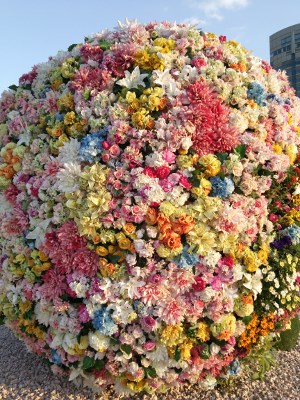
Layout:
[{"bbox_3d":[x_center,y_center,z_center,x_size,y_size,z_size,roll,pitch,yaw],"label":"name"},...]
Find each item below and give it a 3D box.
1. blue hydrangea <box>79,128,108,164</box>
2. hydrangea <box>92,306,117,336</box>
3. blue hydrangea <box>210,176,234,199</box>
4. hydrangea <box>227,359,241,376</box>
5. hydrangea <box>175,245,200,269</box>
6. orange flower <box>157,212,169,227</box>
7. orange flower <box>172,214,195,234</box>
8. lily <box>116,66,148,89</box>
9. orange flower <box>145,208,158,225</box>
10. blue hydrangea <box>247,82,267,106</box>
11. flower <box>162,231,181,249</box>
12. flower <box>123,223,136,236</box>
[{"bbox_3d":[-0.273,-0.268,1.560,0.140,0.165,0.125,-1,-14,12],"label":"blue hydrangea"},{"bbox_3d":[-0.228,0.610,1.624,0.120,0.140,0.110,-1,23,11],"label":"hydrangea"},{"bbox_3d":[0.344,-0.059,1.533,0.114,0.104,0.093,0,-5,-14],"label":"blue hydrangea"},{"bbox_3d":[0.529,1.062,2.051,0.100,0.100,0.115,0,-45,-32],"label":"hydrangea"},{"bbox_3d":[0.175,0.264,1.513,0.122,0.112,0.099,0,8,-6],"label":"hydrangea"},{"bbox_3d":[0.057,0.089,1.480,0.066,0.070,0.055,-1,1,-2],"label":"orange flower"},{"bbox_3d":[0.154,0.113,1.487,0.101,0.092,0.072,0,2,-6],"label":"orange flower"},{"bbox_3d":[-0.090,-0.631,1.666,0.165,0.125,0.085,-1,-27,6],"label":"lily"},{"bbox_3d":[0.007,0.071,1.479,0.070,0.082,0.060,-1,0,0],"label":"orange flower"},{"bbox_3d":[0.588,-0.582,1.785,0.110,0.132,0.103,0,-28,-27],"label":"blue hydrangea"},{"bbox_3d":[0.099,0.181,1.487,0.083,0.083,0.062,0,5,-3],"label":"flower"},{"bbox_3d":[-0.094,0.136,1.486,0.064,0.064,0.048,-1,3,5],"label":"flower"}]

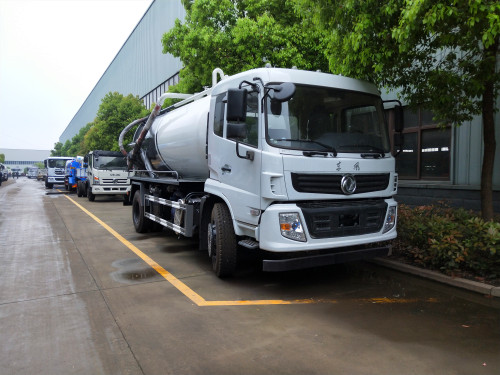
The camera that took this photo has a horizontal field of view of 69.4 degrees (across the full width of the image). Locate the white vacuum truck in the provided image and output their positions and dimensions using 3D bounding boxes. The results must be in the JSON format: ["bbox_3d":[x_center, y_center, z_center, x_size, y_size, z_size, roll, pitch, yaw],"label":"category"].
[{"bbox_3d":[-0.707,-0.518,8.180,2.600,3.400,8.150,-1,3,-29],"label":"white vacuum truck"}]

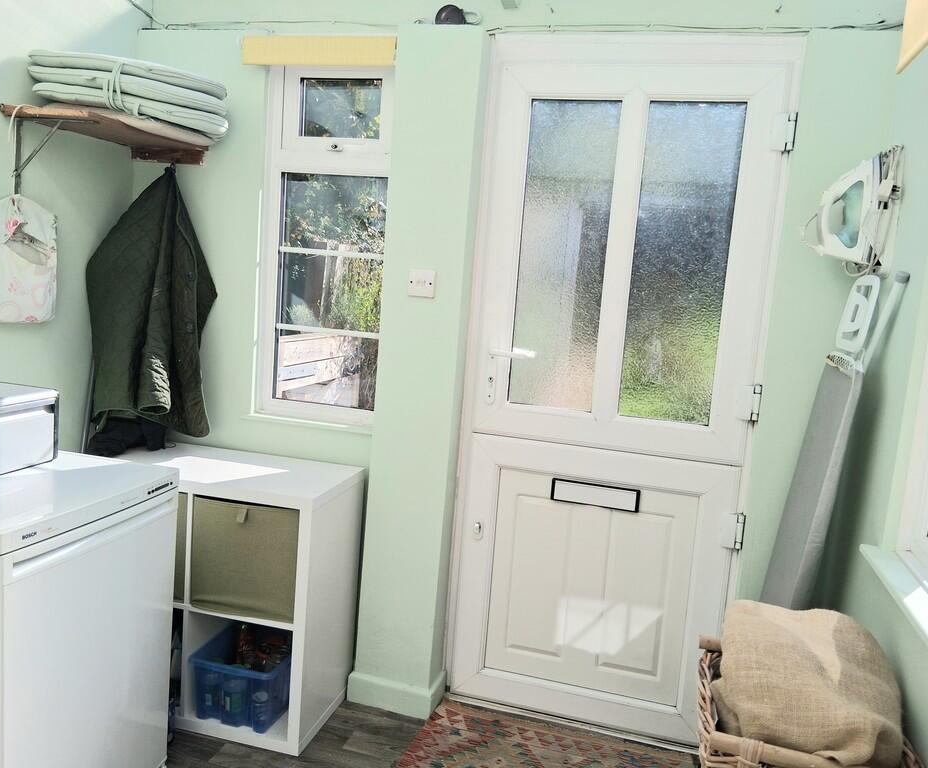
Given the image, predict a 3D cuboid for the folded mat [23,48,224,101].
[{"bbox_3d":[-0.984,-0.928,2.330,0.375,0.055,0.420,6,8,14],"label":"folded mat"}]

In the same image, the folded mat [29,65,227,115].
[{"bbox_3d":[-0.989,-0.879,2.342,0.370,0.056,0.430,6,8,14],"label":"folded mat"}]

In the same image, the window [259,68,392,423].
[{"bbox_3d":[-0.446,-0.457,2.530,0.470,1.165,0.070,6,8,14],"label":"window"}]

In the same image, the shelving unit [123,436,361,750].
[{"bbox_3d":[-0.772,0.635,2.457,0.765,0.768,0.410,6,8,12],"label":"shelving unit"}]

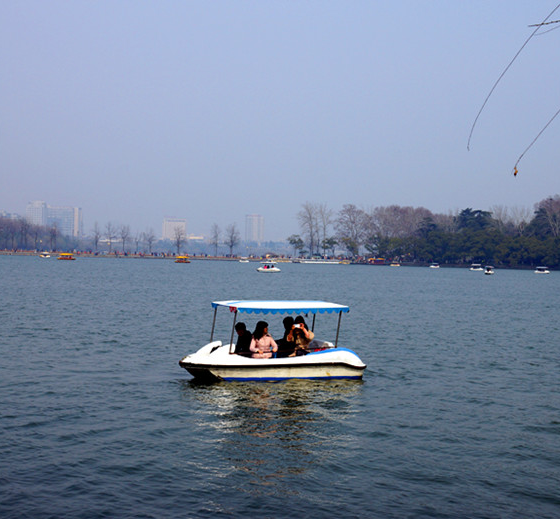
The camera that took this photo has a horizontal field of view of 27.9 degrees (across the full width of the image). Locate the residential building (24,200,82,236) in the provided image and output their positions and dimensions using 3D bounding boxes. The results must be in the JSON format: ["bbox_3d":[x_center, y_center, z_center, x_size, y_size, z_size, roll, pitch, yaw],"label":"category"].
[{"bbox_3d":[-321.876,-48.317,1600.000,78.000,70.000,36.000,1,0,-18],"label":"residential building"}]

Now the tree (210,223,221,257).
[{"bbox_3d":[-25.779,-7.794,450.000,4.500,13.990,4.500,1,0,0],"label":"tree"}]

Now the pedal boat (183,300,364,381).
[{"bbox_3d":[-0.162,1.537,21.500,3.450,1.500,1.600,1,0,-19],"label":"pedal boat"}]

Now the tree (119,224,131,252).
[{"bbox_3d":[-65.603,-8.649,475.000,5.000,12.230,5.000,1,0,0],"label":"tree"}]

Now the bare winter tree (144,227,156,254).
[{"bbox_3d":[-54.634,-7.805,475.000,5.200,12.230,5.200,1,0,0],"label":"bare winter tree"}]

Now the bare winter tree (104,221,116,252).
[{"bbox_3d":[-71.510,-9.070,475.000,5.000,13.080,5.000,1,0,0],"label":"bare winter tree"}]

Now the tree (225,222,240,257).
[{"bbox_3d":[-18.985,-7.794,450.000,6.400,13.990,6.400,1,0,0],"label":"tree"}]

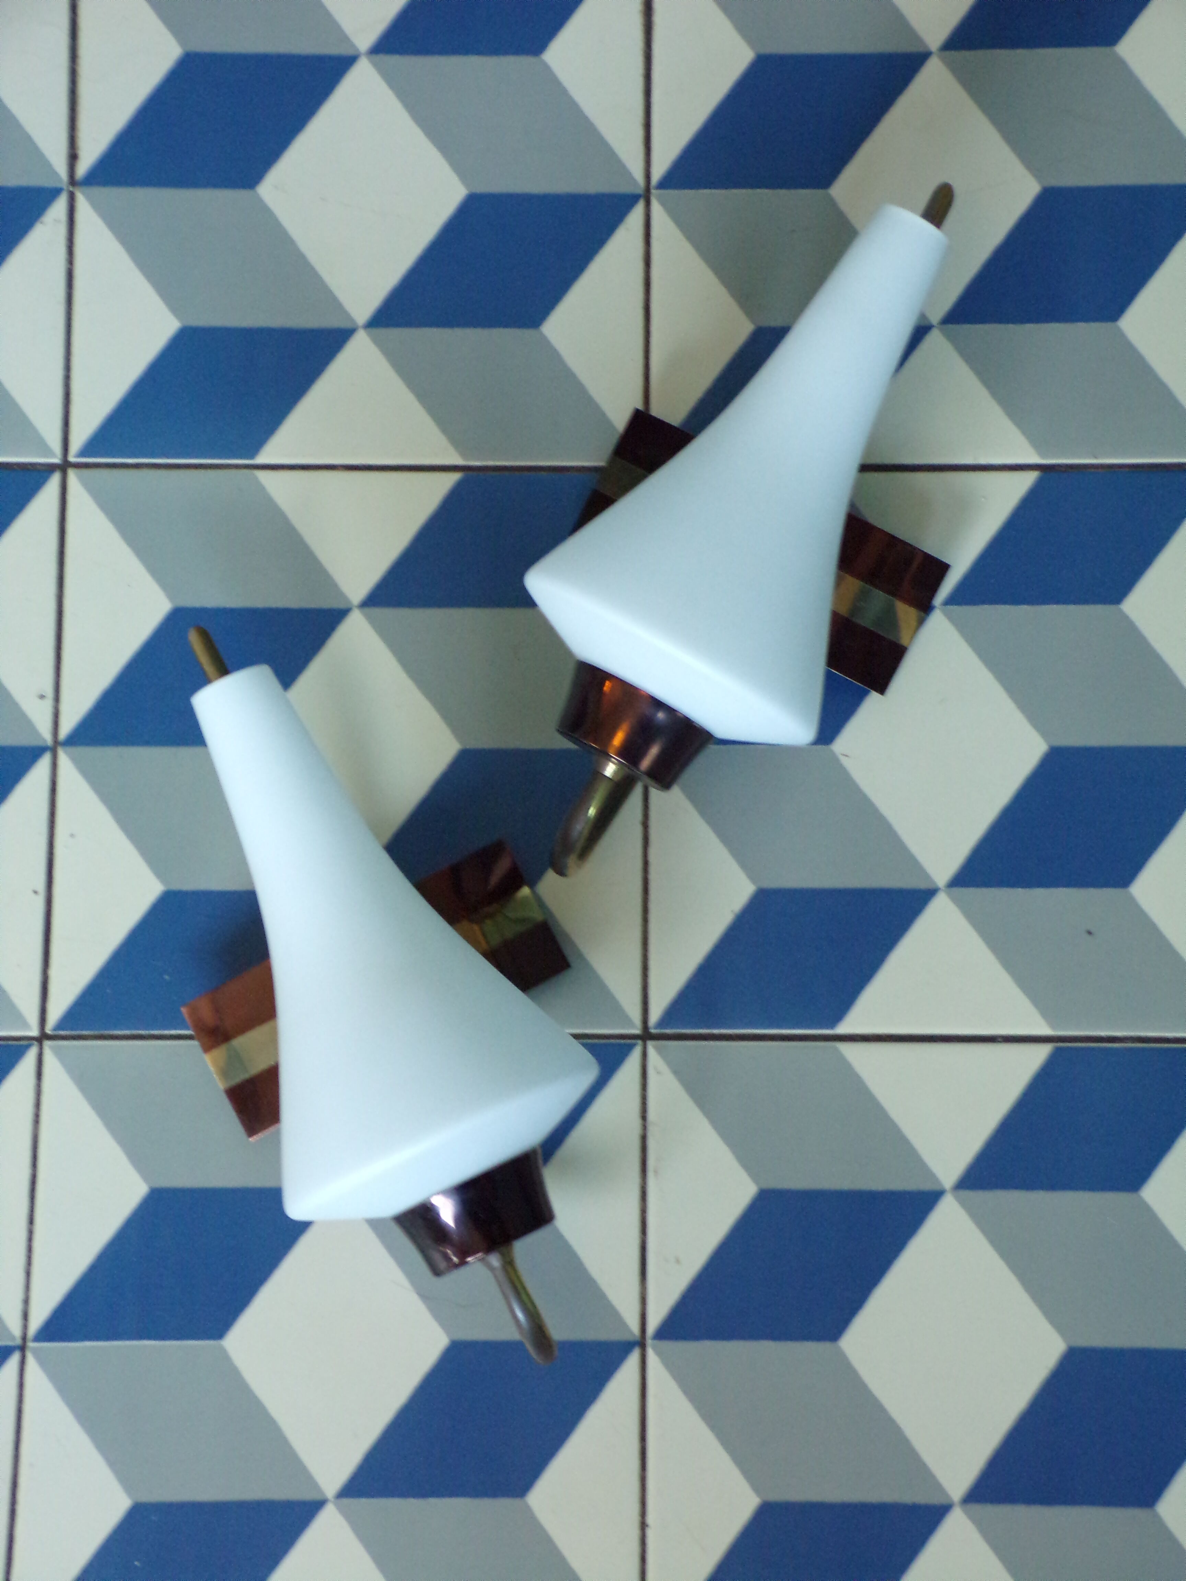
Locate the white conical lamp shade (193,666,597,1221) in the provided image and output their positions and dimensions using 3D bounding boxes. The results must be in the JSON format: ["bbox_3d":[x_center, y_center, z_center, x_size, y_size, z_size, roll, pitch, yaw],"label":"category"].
[{"bbox_3d":[-0.077,0.044,1.054,0.106,0.106,0.180,-25,84,-4],"label":"white conical lamp shade"}]

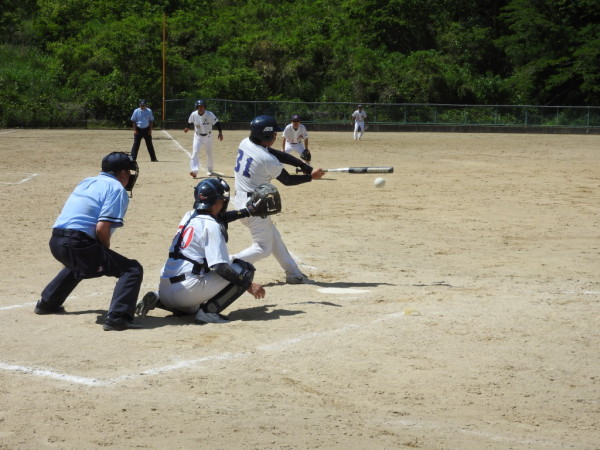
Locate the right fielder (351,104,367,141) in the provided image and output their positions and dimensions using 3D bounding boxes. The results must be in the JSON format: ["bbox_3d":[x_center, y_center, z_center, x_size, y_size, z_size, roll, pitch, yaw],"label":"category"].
[{"bbox_3d":[2.737,-4.798,65.090,0.700,1.680,0.450,1,5,2],"label":"right fielder"}]

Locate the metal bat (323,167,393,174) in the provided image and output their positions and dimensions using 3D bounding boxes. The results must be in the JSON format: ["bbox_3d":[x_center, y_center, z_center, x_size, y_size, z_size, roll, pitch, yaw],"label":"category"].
[{"bbox_3d":[0.405,-0.485,12.350,0.860,0.060,0.060,0,4,-2],"label":"metal bat"}]

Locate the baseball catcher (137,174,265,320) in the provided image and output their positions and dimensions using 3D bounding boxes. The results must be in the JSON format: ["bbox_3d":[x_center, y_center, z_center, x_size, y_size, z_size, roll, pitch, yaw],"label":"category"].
[{"bbox_3d":[-0.667,0.167,10.369,0.980,1.020,0.780,-4,7,-45],"label":"baseball catcher"}]

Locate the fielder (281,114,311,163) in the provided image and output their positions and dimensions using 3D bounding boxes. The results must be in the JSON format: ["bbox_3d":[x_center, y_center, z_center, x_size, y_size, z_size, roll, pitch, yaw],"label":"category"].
[{"bbox_3d":[-0.067,-1.702,30.210,0.700,1.380,0.600,1,5,0],"label":"fielder"}]

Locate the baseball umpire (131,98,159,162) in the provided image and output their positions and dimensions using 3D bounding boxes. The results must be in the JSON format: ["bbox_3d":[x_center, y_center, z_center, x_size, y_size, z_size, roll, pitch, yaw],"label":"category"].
[{"bbox_3d":[-4.254,-2.579,38.087,0.680,1.670,0.420,0,5,-12],"label":"baseball umpire"}]

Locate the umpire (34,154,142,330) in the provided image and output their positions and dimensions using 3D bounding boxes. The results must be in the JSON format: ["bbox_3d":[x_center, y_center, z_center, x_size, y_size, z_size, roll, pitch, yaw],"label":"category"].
[{"bbox_3d":[-1.494,0.086,10.073,0.800,1.210,1.030,-4,7,-45],"label":"umpire"}]

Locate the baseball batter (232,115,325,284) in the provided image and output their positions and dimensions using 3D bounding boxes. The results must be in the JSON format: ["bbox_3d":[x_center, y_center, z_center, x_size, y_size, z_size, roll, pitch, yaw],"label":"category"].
[{"bbox_3d":[-0.312,-0.217,12.106,0.720,1.500,1.080,5,7,42],"label":"baseball batter"}]

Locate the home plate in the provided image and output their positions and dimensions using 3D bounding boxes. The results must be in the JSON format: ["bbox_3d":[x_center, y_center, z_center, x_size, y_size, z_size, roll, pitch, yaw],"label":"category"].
[{"bbox_3d":[0.314,0.579,11.816,0.432,0.025,0.432,5,6,38],"label":"home plate"}]

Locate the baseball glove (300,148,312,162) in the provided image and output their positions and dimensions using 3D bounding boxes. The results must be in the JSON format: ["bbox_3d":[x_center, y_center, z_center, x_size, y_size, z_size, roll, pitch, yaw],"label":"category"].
[{"bbox_3d":[0.141,-1.505,30.019,0.250,0.290,0.170,1,5,0],"label":"baseball glove"}]

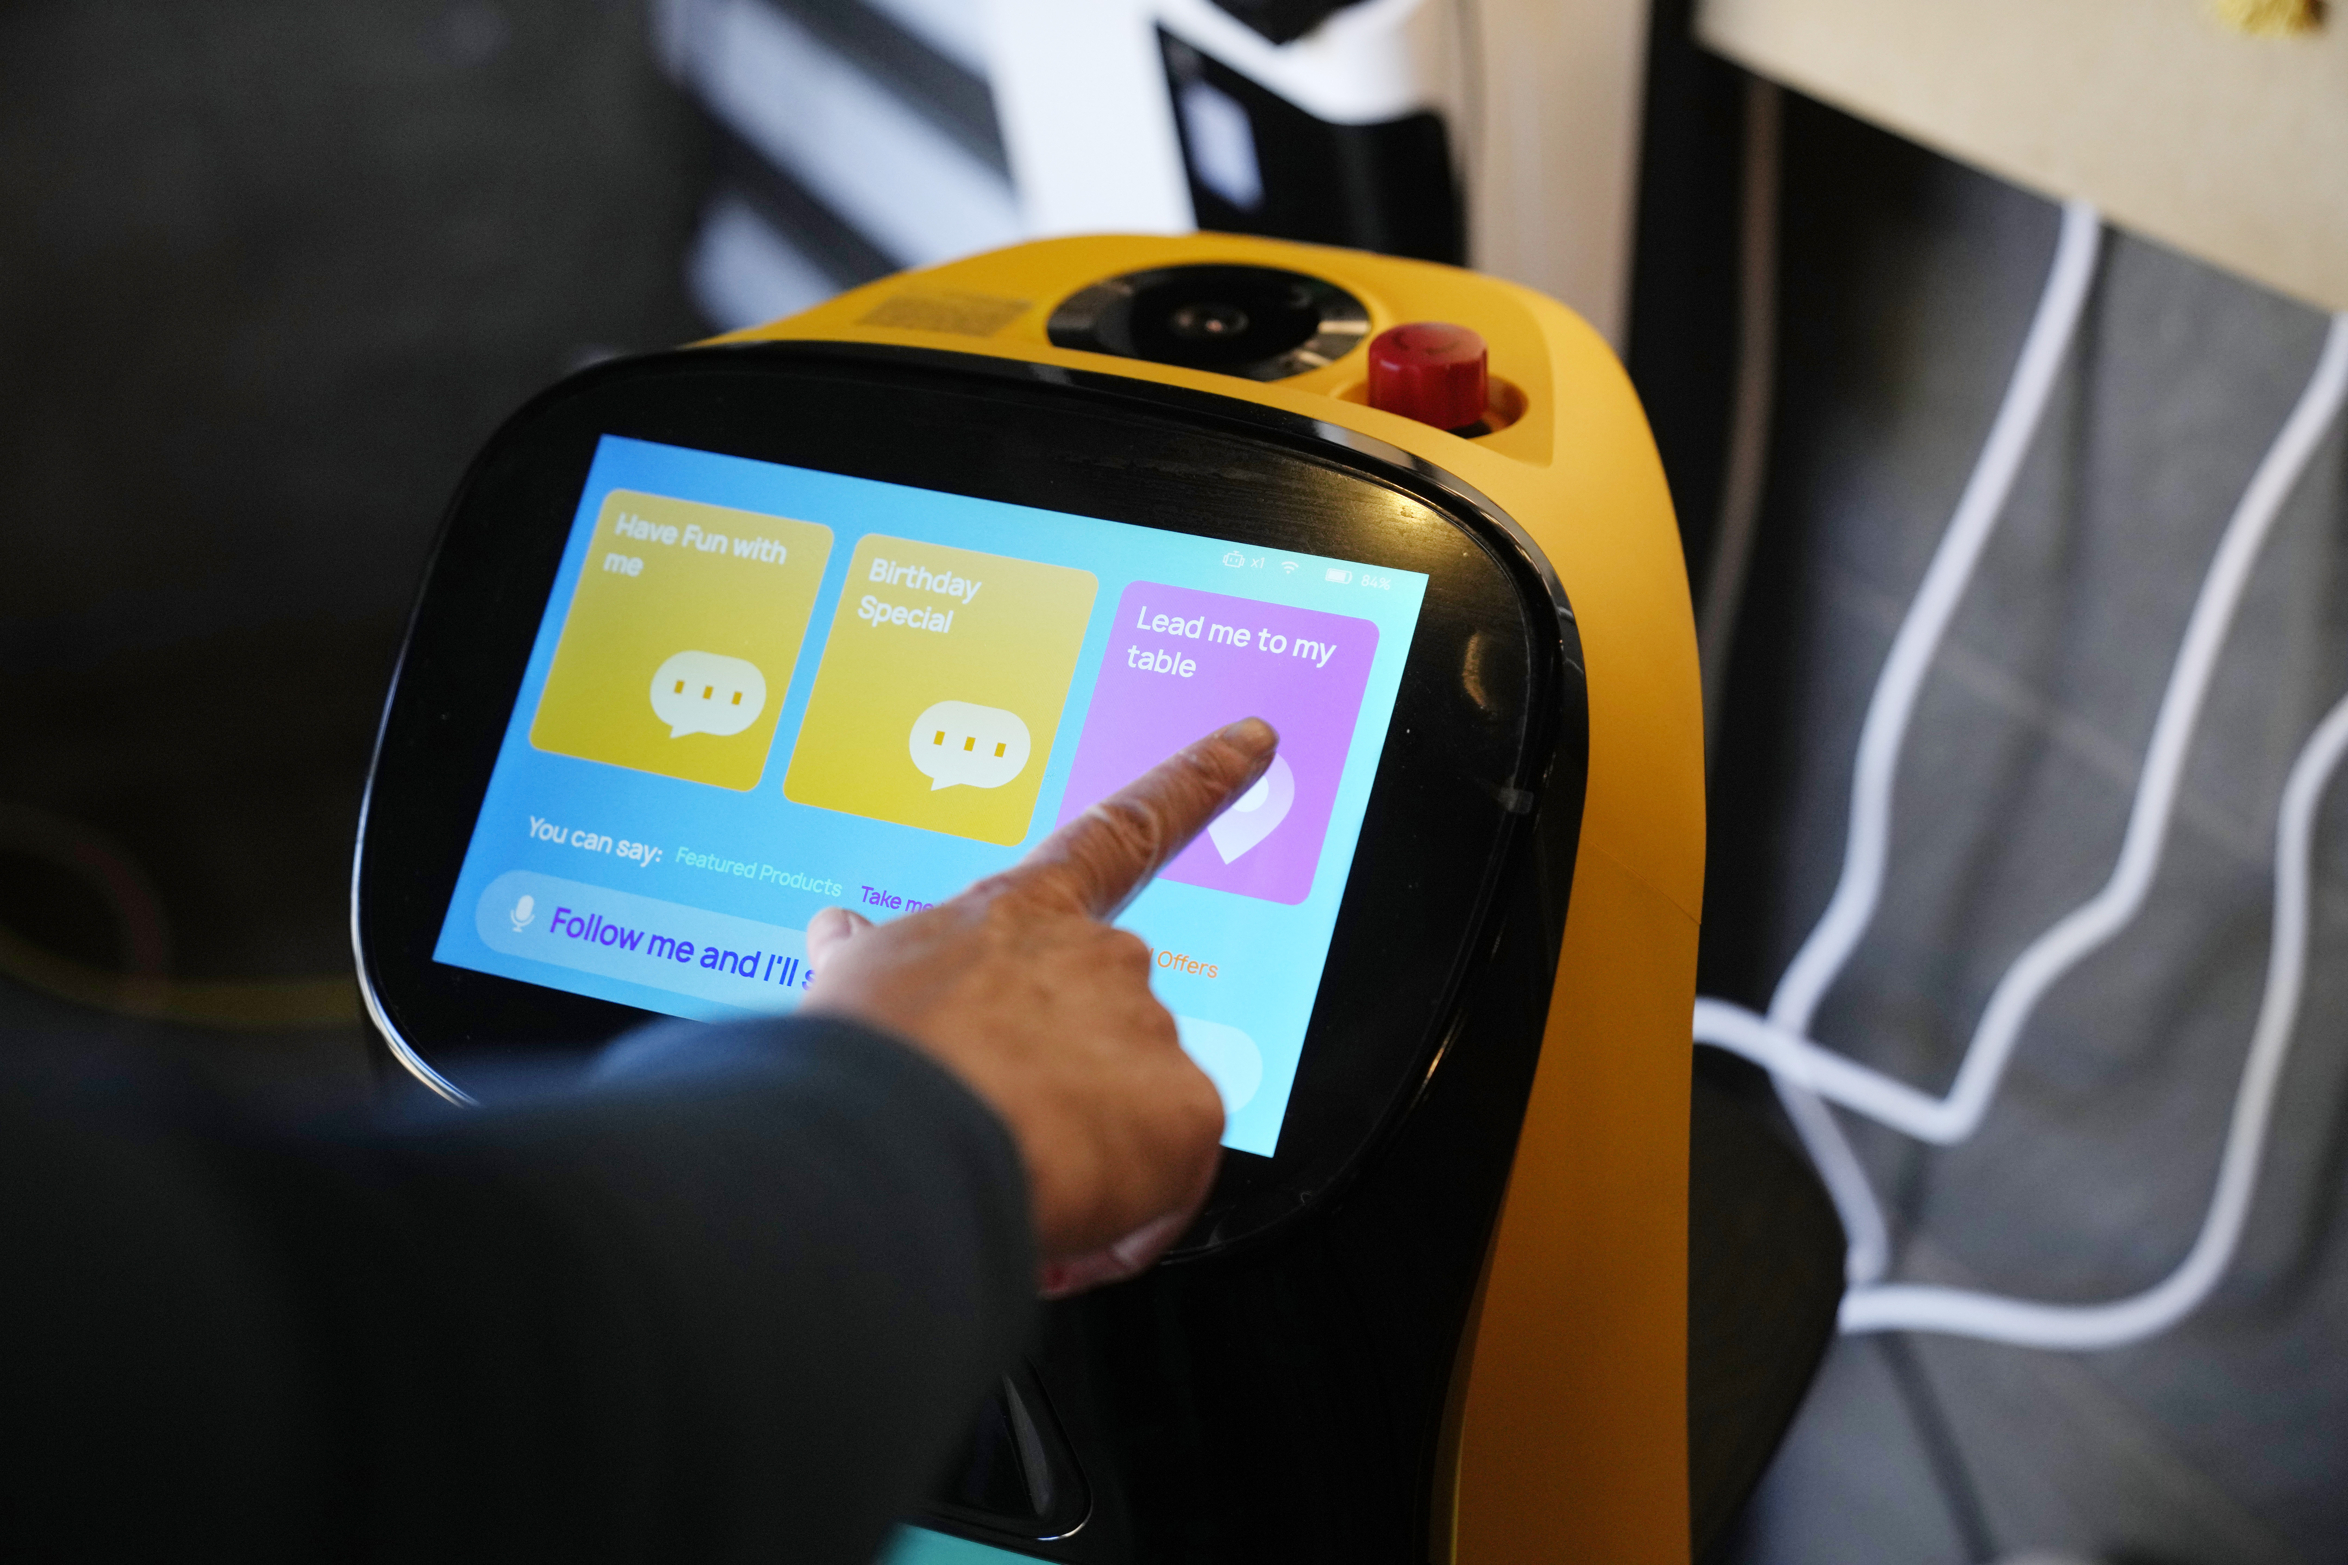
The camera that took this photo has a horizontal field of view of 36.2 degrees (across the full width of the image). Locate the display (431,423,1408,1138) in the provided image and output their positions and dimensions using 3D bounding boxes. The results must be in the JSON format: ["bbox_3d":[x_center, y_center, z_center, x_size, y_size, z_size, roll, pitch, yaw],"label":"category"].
[{"bbox_3d":[-0.058,-0.001,0.835,0.217,0.136,0.011,11,-12,21],"label":"display"}]

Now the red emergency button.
[{"bbox_3d":[0.063,-0.100,0.884,0.029,0.018,0.029,-1,30,1],"label":"red emergency button"}]

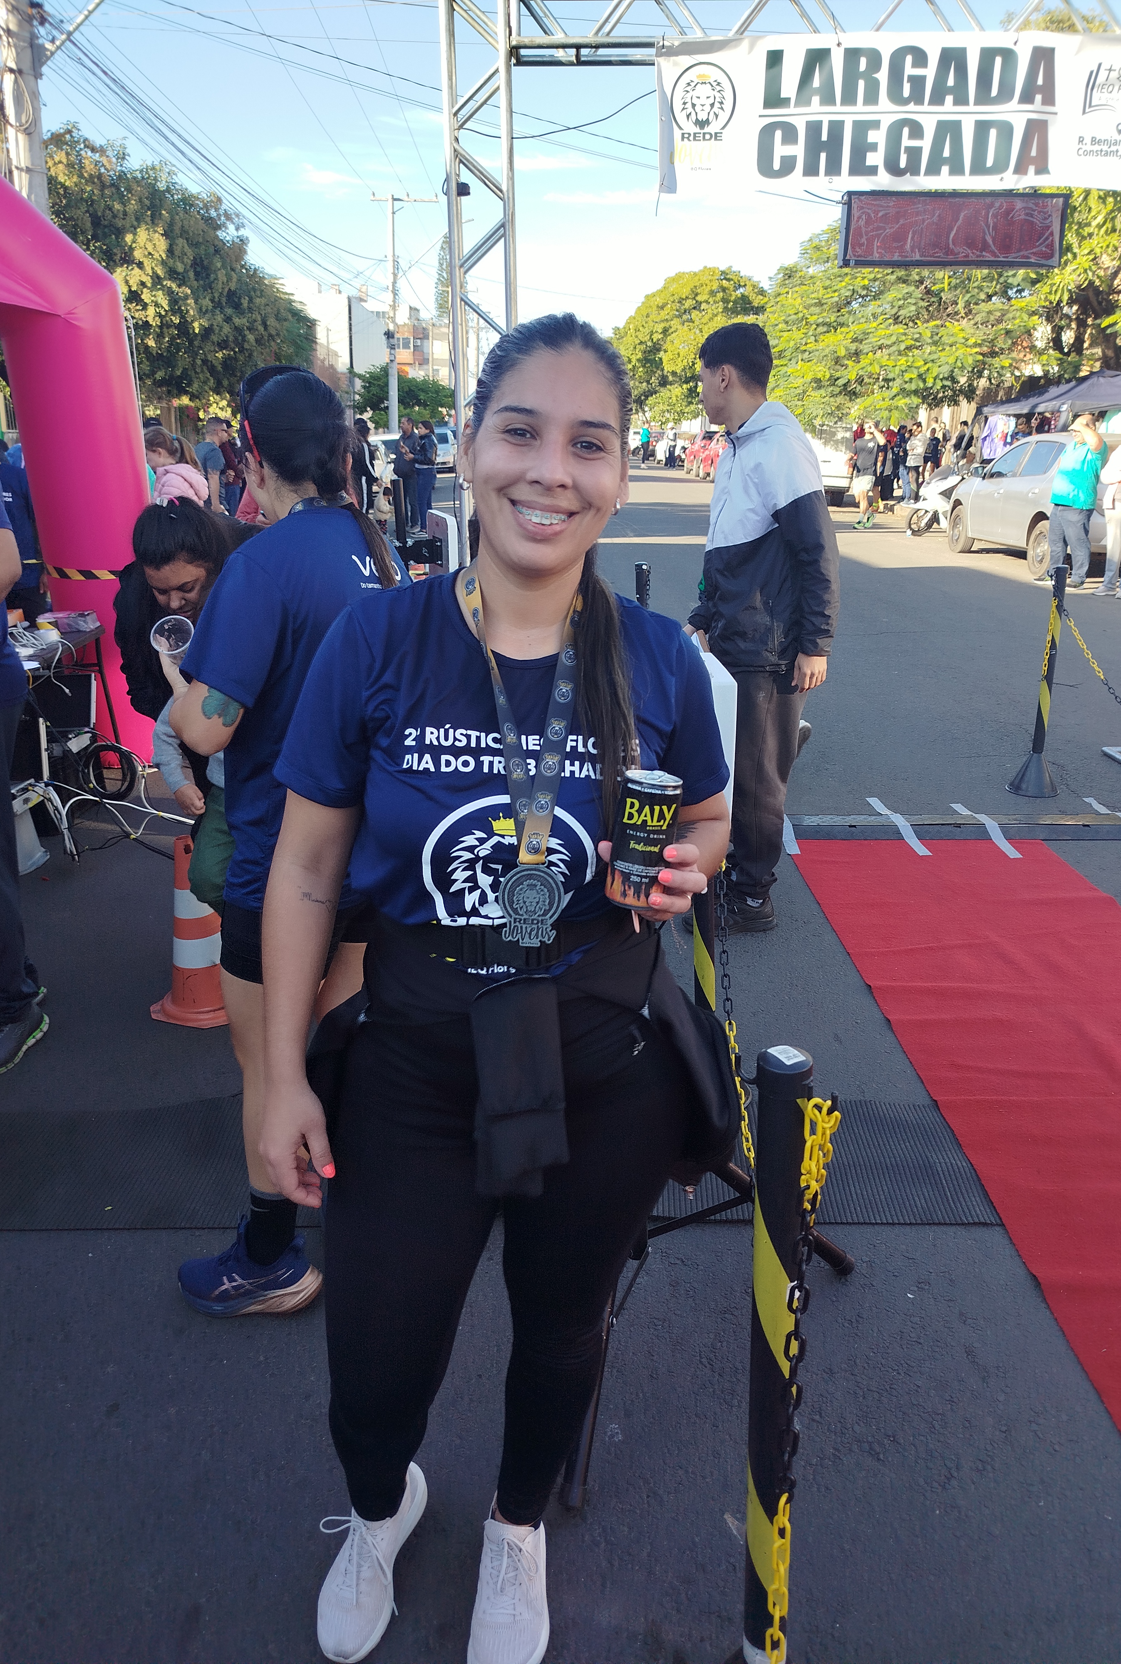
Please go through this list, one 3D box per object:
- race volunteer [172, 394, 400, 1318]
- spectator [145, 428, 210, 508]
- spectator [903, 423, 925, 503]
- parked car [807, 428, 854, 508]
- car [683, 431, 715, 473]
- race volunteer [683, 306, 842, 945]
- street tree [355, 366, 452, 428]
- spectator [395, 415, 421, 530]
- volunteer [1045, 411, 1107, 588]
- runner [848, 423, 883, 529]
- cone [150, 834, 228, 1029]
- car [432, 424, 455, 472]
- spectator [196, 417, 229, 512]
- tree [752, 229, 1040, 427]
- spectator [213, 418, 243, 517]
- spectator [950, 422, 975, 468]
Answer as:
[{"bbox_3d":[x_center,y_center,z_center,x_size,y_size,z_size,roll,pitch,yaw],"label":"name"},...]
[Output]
[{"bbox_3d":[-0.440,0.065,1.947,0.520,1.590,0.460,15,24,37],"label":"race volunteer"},{"bbox_3d":[-2.130,-1.466,6.588,0.360,1.580,0.460,14,24,34],"label":"spectator"},{"bbox_3d":[7.060,-7.393,23.054,0.360,1.600,0.480,-11,22,-29],"label":"spectator"},{"bbox_3d":[4.950,-8.007,25.064,1.760,1.620,4.300,0,19,0],"label":"parked car"},{"bbox_3d":[5.200,-12.833,38.949,1.720,1.470,4.050,0,19,0],"label":"car"},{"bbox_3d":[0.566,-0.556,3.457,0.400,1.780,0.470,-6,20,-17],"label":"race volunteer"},{"bbox_3d":[-6.900,-17.635,48.920,4.600,3.900,4.600,0,19,0],"label":"street tree"},{"bbox_3d":[-2.479,-5.803,18.731,0.400,1.760,0.520,-14,23,-35],"label":"spectator"},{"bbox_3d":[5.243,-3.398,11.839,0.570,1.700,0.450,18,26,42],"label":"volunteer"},{"bbox_3d":[5.101,-6.002,19.403,0.550,1.700,0.460,8,21,22],"label":"runner"},{"bbox_3d":[-0.982,0.237,3.138,0.290,0.490,0.290,7,20,19],"label":"cone"},{"bbox_3d":[-4.600,-13.993,42.145,1.760,1.540,4.150,0,19,0],"label":"car"},{"bbox_3d":[-3.819,-3.691,12.690,0.360,1.700,0.500,-8,20,-21],"label":"spectator"},{"bbox_3d":[7.350,-10.070,25.078,6.200,5.500,6.200,0,19,0],"label":"tree"},{"bbox_3d":[-3.754,-3.896,13.254,0.500,1.720,0.360,-11,22,-28],"label":"spectator"},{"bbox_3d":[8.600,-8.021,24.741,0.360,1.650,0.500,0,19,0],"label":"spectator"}]

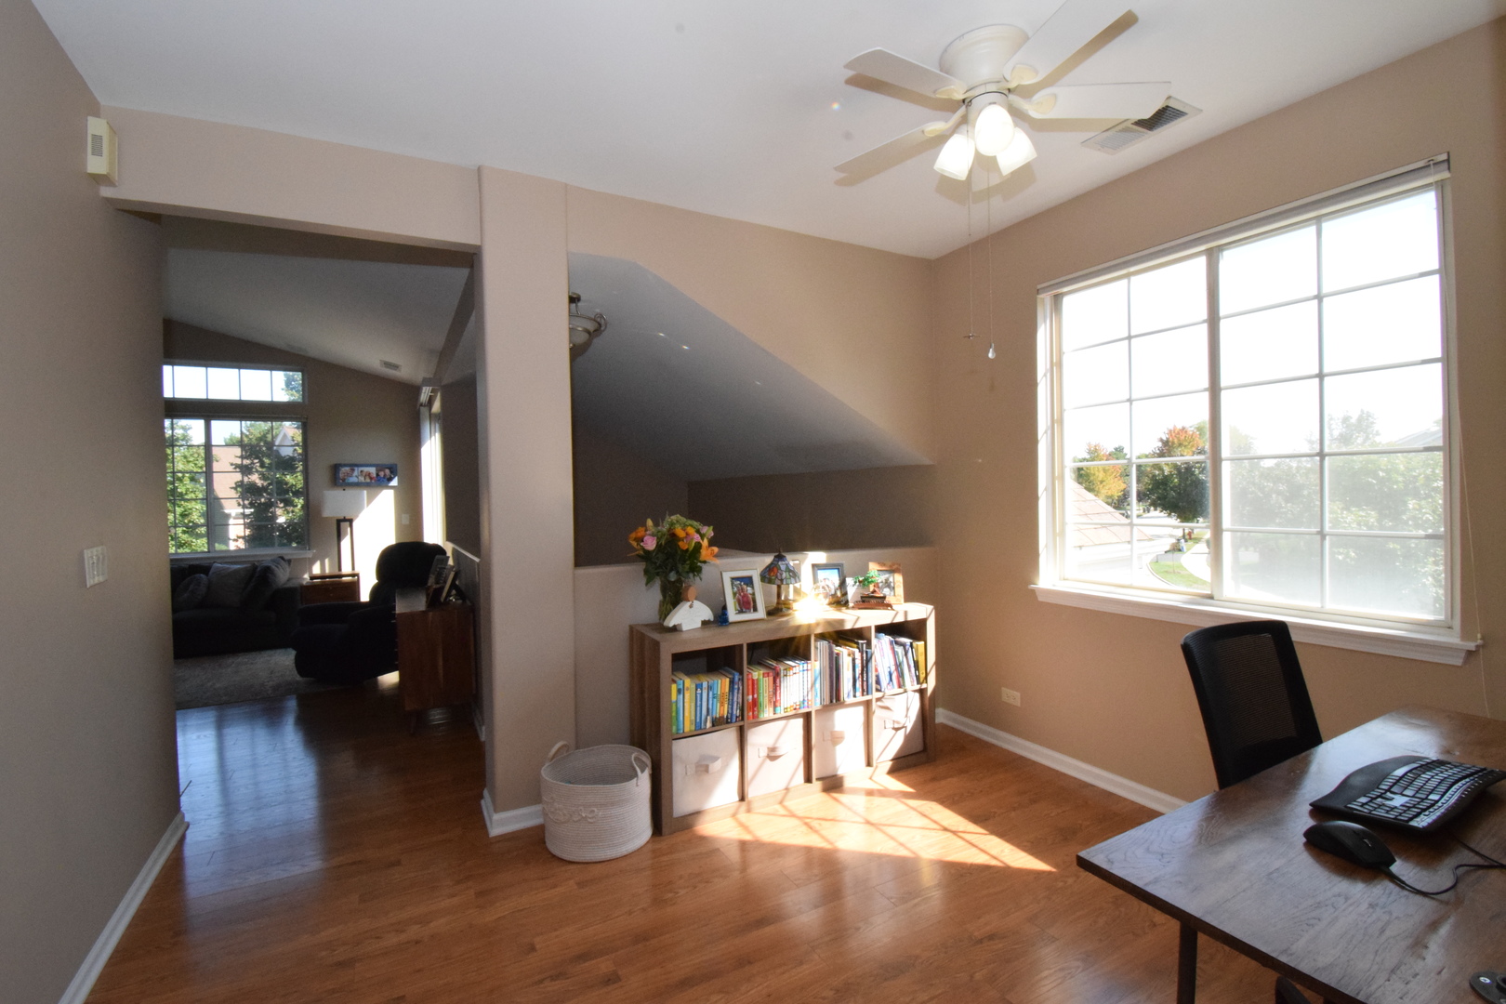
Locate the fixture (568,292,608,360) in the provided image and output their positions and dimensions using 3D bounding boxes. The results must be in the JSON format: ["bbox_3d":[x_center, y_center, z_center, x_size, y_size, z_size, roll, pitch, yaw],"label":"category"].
[{"bbox_3d":[-1.017,-0.928,3.389,0.470,0.407,0.470,-2,1,-28],"label":"fixture"}]

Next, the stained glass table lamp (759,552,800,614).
[{"bbox_3d":[0.136,0.388,3.090,0.200,0.325,0.200,-2,1,-28],"label":"stained glass table lamp"}]

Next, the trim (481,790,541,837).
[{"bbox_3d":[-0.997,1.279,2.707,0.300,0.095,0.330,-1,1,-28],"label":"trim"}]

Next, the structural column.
[{"bbox_3d":[-0.974,-0.028,2.699,0.335,2.640,0.230,-2,1,-29],"label":"structural column"}]

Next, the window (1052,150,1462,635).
[{"bbox_3d":[1.771,-0.309,2.468,0.110,1.400,1.360,-1,1,-28],"label":"window"}]

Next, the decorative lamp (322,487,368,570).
[{"bbox_3d":[-4.237,0.321,6.519,0.390,0.870,0.320,-1,1,-28],"label":"decorative lamp"}]

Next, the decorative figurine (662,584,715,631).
[{"bbox_3d":[-0.272,0.455,2.721,0.215,0.190,0.055,-1,1,-34],"label":"decorative figurine"}]

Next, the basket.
[{"bbox_3d":[-0.620,1.169,2.520,0.420,0.310,0.420,-1,1,0],"label":"basket"}]

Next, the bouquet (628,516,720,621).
[{"bbox_3d":[-0.359,0.316,2.860,0.410,0.490,0.370,-2,1,-28],"label":"bouquet"}]

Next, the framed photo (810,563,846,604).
[{"bbox_3d":[0.388,0.424,3.182,0.190,0.220,0.070,-1,1,-28],"label":"framed photo"}]

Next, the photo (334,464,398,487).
[{"bbox_3d":[-4.192,-0.287,6.806,0.583,0.240,0.035,-2,1,-28],"label":"photo"}]

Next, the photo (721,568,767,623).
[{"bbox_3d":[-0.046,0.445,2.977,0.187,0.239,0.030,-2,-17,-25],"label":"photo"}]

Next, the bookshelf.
[{"bbox_3d":[0.184,0.923,2.971,1.430,0.765,0.395,-1,1,-29],"label":"bookshelf"}]

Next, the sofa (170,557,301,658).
[{"bbox_3d":[-5.260,0.969,5.486,2.100,0.780,0.950,-2,1,-28],"label":"sofa"}]

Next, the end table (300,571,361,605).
[{"bbox_3d":[-4.331,1.044,6.471,0.500,0.580,0.500,-1,1,-28],"label":"end table"}]

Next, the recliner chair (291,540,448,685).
[{"bbox_3d":[-3.019,0.836,4.998,0.840,0.990,0.880,-1,1,24],"label":"recliner chair"}]

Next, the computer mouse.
[{"bbox_3d":[1.042,0.588,1.099,0.117,0.040,0.066,0,2,45],"label":"computer mouse"}]

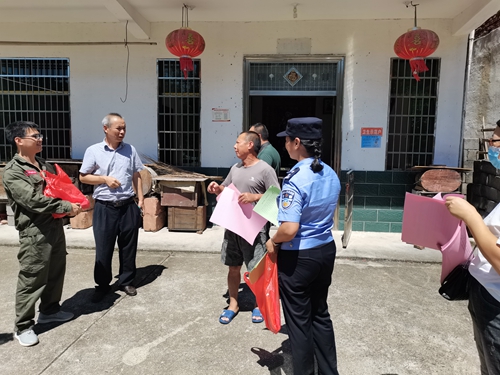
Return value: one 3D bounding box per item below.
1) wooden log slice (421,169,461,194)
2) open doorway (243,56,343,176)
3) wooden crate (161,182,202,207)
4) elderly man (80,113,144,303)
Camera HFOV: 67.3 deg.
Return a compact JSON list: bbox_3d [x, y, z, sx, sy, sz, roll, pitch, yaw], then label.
[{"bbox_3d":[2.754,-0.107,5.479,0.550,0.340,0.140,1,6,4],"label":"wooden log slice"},{"bbox_3d":[0.662,-0.683,6.007,1.550,2.720,0.220,2,6,5],"label":"open doorway"},{"bbox_3d":[-1.049,0.087,5.859,0.540,0.370,0.400,1,6,3],"label":"wooden crate"},{"bbox_3d":[-1.295,0.180,3.611,0.600,1.730,0.420,-2,7,-22],"label":"elderly man"}]

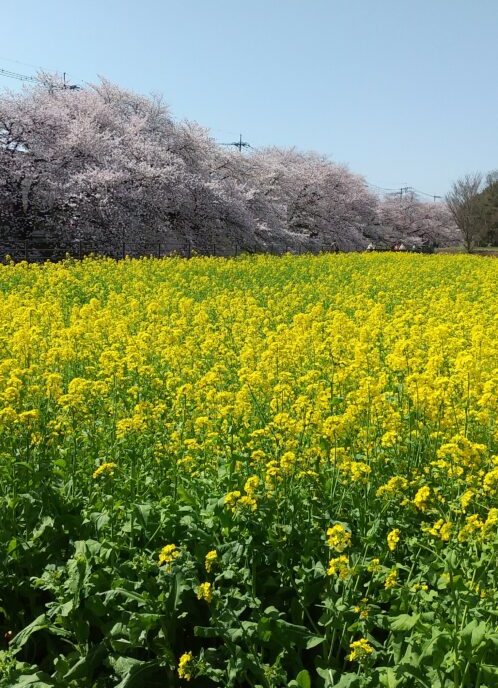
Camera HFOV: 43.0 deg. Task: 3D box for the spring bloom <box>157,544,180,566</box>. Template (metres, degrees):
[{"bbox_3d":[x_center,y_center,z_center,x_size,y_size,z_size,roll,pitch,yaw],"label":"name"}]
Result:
[{"bbox_3d":[-0.239,0.636,1.900,0.064,0.060,0.060,0,9,0],"label":"spring bloom"}]

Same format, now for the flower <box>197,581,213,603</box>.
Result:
[{"bbox_3d":[-0.130,0.725,1.850,0.048,0.058,0.050,0,9,0],"label":"flower"}]

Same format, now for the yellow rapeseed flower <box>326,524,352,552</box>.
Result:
[{"bbox_3d":[0.279,0.600,1.950,0.078,0.080,0.075,0,9,0],"label":"yellow rapeseed flower"}]

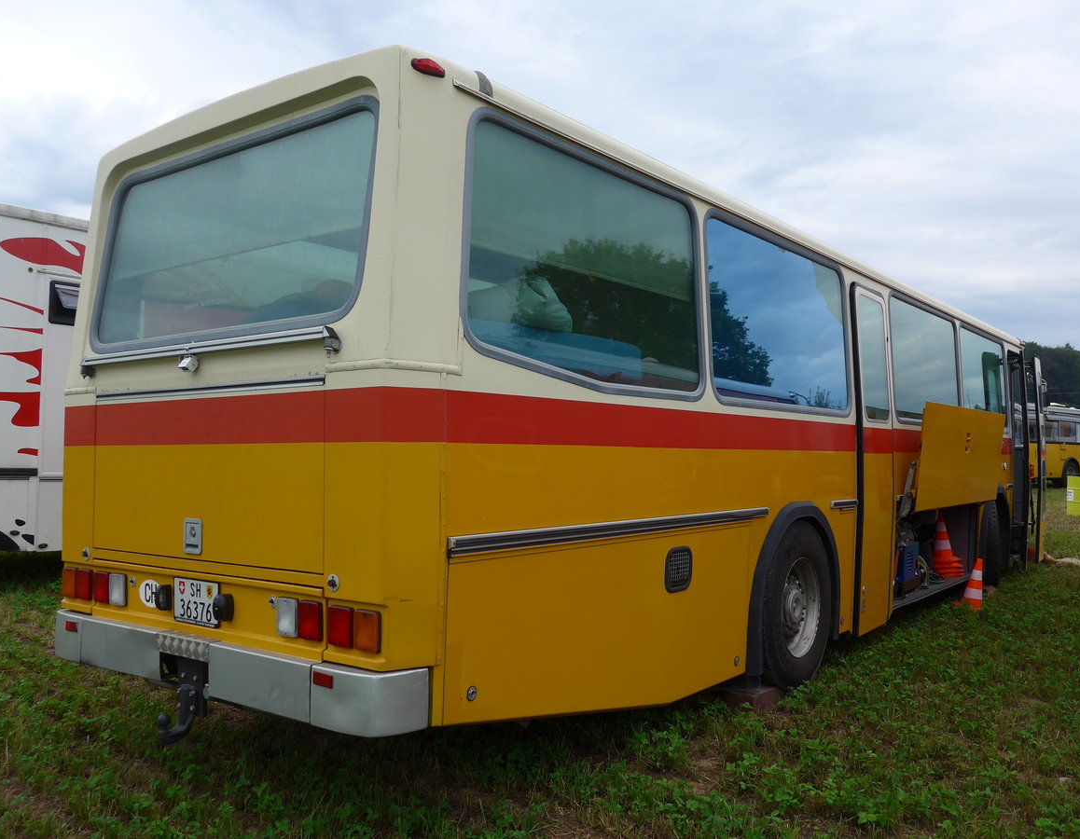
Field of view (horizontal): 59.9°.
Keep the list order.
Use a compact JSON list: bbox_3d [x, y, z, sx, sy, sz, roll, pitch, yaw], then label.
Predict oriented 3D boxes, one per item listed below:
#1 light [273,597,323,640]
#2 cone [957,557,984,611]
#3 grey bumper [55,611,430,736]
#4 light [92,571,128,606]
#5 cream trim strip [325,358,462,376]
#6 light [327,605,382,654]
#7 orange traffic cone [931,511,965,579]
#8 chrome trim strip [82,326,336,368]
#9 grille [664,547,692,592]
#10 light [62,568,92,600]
[{"bbox_3d":[-0.839,0.702,3.294,0.235,0.132,0.028,-2,-3,38],"label":"light"},{"bbox_3d":[4.074,1.542,8.780,0.272,0.480,0.272,7,-3,-22],"label":"cone"},{"bbox_3d":[-1.321,0.965,3.748,2.210,0.204,0.220,-2,-3,38],"label":"grey bumper"},{"bbox_3d":[-1.865,0.737,4.090,0.259,0.132,0.028,-2,-3,38],"label":"light"},{"bbox_3d":[-0.521,-0.178,3.281,0.360,0.038,0.330,-2,-3,38],"label":"cream trim strip"},{"bbox_3d":[-0.609,0.694,3.115,0.243,0.132,0.028,-2,-3,38],"label":"light"},{"bbox_3d":[3.846,1.186,8.930,0.285,0.630,0.285,1,-3,-22],"label":"orange traffic cone"},{"bbox_3d":[-1.387,-0.273,3.742,1.690,0.041,0.060,-2,-3,38],"label":"chrome trim strip"},{"bbox_3d":[0.662,0.718,4.479,0.020,0.215,0.265,-2,-3,38],"label":"grille"},{"bbox_3d":[-2.098,0.745,4.272,0.239,0.132,0.028,-2,-3,38],"label":"light"}]

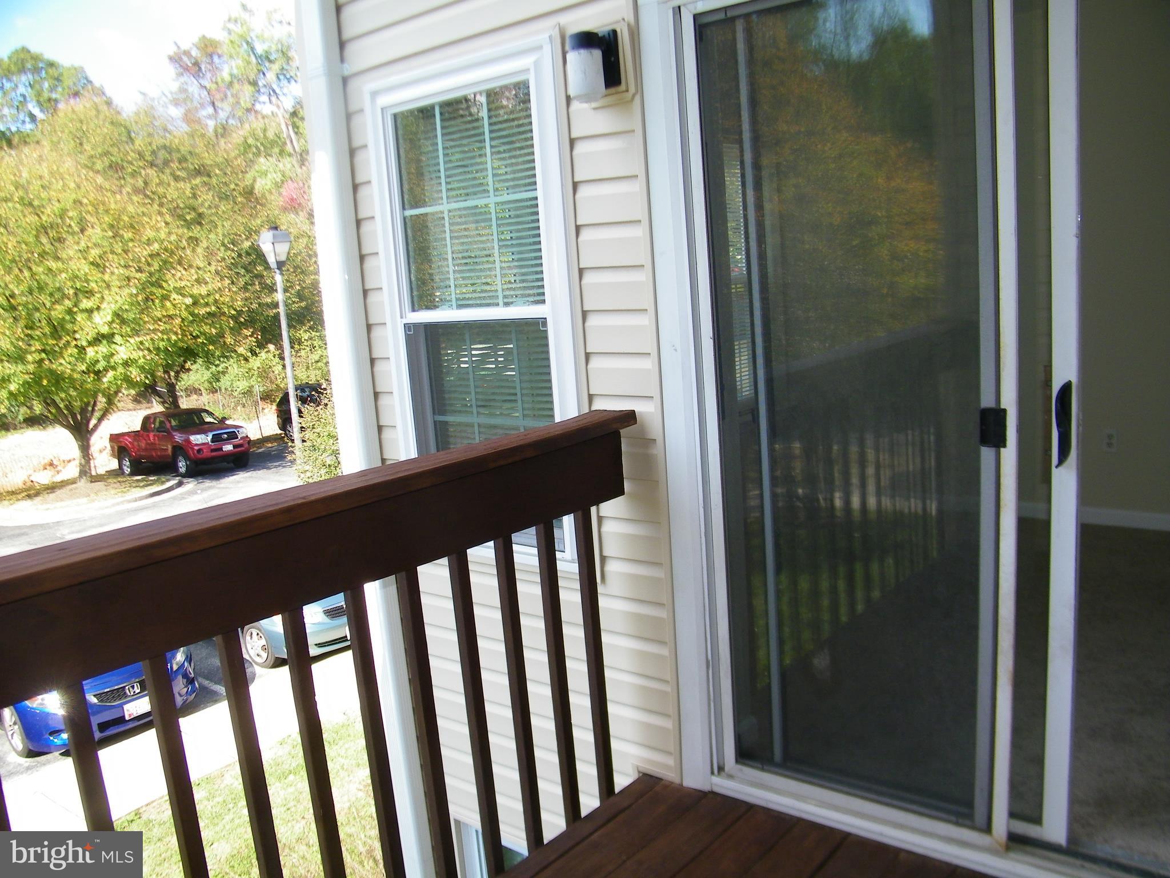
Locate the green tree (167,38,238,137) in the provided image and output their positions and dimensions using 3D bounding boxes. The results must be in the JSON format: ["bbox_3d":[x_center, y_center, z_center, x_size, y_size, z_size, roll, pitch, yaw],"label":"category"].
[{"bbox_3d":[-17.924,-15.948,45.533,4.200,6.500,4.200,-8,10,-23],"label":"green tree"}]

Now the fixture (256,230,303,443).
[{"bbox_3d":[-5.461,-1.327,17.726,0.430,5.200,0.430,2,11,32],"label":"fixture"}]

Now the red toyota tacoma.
[{"bbox_3d":[-11.480,0.060,26.700,5.250,1.780,1.900,-1,9,40],"label":"red toyota tacoma"}]

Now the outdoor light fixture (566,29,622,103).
[{"bbox_3d":[0.008,-0.920,2.345,0.110,0.170,0.130,3,12,39],"label":"outdoor light fixture"}]

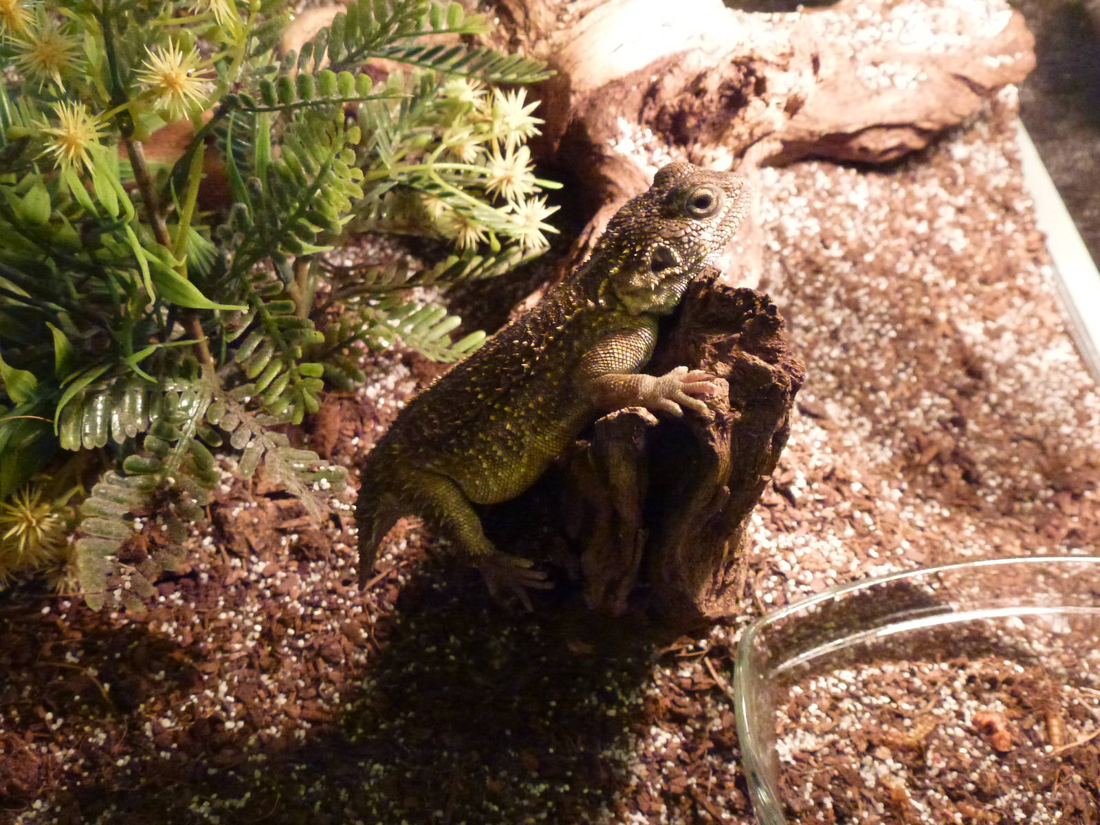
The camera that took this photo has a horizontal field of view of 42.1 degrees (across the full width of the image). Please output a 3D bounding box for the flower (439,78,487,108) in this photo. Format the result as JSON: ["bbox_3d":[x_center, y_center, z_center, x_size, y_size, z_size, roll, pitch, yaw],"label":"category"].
[{"bbox_3d":[-0.034,-0.125,0.560,0.019,0.015,0.016,11,6,10],"label":"flower"}]

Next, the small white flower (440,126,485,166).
[{"bbox_3d":[-0.035,-0.104,0.560,0.018,0.017,0.015,-32,23,-27],"label":"small white flower"}]

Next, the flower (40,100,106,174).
[{"bbox_3d":[-0.152,-0.088,0.455,0.021,0.016,0.022,-9,74,-9],"label":"flower"}]

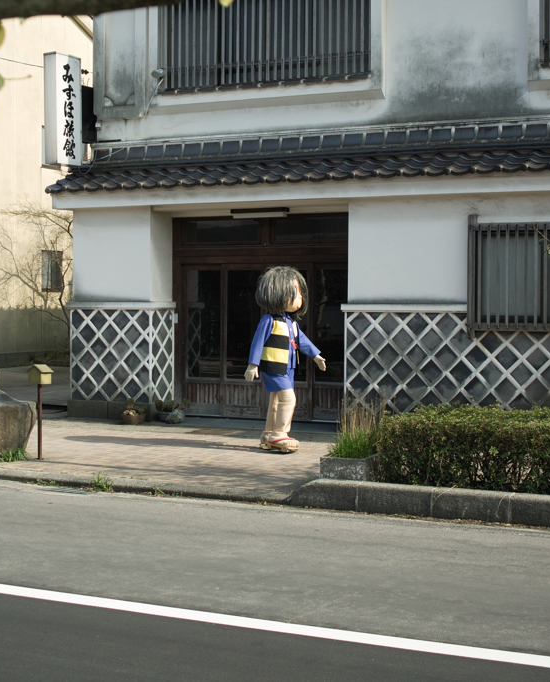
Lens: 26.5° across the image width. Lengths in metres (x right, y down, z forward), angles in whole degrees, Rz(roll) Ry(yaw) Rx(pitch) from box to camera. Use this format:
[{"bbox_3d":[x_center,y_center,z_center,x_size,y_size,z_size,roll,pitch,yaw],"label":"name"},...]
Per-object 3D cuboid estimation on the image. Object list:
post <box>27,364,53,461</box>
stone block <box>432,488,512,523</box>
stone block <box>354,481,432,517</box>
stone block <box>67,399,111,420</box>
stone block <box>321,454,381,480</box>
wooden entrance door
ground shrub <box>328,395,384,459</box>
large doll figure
[{"bbox_3d":[-2.359,0.717,11.695,0.200,0.955,0.170,2,3,33],"label":"post"},{"bbox_3d":[1.526,1.260,8.986,0.599,0.215,0.180,1,3,25],"label":"stone block"},{"bbox_3d":[0.963,1.229,9.064,0.606,0.195,0.220,1,2,25],"label":"stone block"},{"bbox_3d":[-2.346,0.881,15.144,0.615,0.187,0.300,1,2,25],"label":"stone block"},{"bbox_3d":[0.625,1.106,9.841,0.395,0.288,0.400,1,3,20],"label":"stone block"},{"bbox_3d":[-0.097,-0.294,14.628,2.625,2.575,0.150,1,3,24],"label":"wooden entrance door"},{"bbox_3d":[0.679,0.721,9.836,0.400,0.540,0.380,1,3,20],"label":"ground shrub"},{"bbox_3d":[0.100,0.182,12.279,0.570,1.911,0.950,2,2,38],"label":"large doll figure"}]

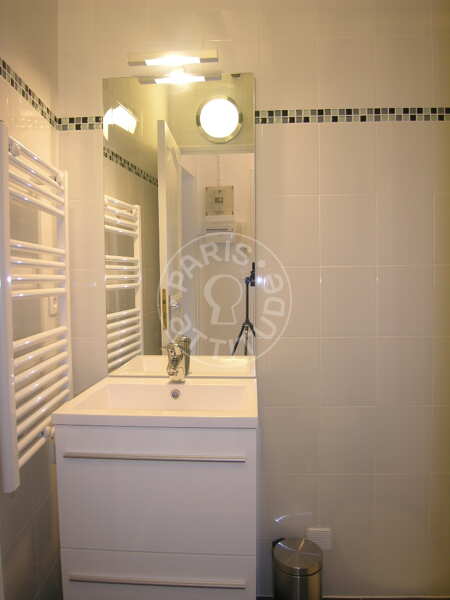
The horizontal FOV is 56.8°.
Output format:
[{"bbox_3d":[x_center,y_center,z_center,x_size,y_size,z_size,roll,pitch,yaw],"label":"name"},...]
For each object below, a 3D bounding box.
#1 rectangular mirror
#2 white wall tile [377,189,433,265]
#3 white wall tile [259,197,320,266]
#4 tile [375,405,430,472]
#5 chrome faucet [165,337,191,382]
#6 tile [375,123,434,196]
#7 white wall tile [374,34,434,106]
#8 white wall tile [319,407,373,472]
[{"bbox_3d":[-0.165,-0.261,1.492,0.545,1.085,0.015,0,2,3],"label":"rectangular mirror"},{"bbox_3d":[0.637,-0.251,1.473,0.200,0.250,0.010,-1,3,2],"label":"white wall tile"},{"bbox_3d":[0.239,-0.240,1.484,0.200,0.250,0.010,0,2,3],"label":"white wall tile"},{"bbox_3d":[0.673,0.528,1.569,0.208,0.259,0.010,-1,3,2],"label":"tile"},{"bbox_3d":[-0.170,0.222,1.434,0.052,0.143,0.135,0,2,3],"label":"chrome faucet"},{"bbox_3d":[0.657,-0.515,1.520,0.208,0.259,0.010,-1,3,2],"label":"tile"},{"bbox_3d":[0.649,-0.826,1.506,0.208,0.259,0.010,-1,3,2],"label":"white wall tile"},{"bbox_3d":[0.466,0.532,1.578,0.208,0.259,0.010,-1,3,2],"label":"white wall tile"}]

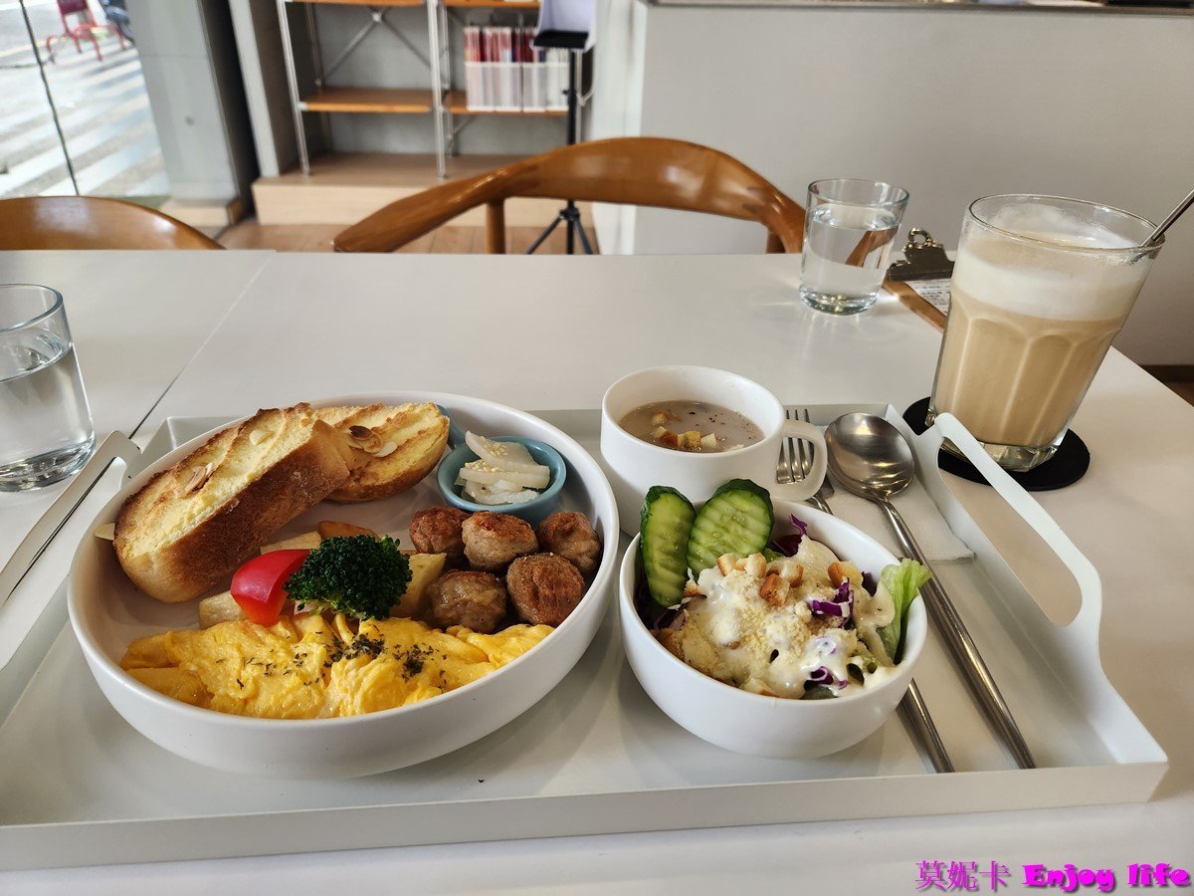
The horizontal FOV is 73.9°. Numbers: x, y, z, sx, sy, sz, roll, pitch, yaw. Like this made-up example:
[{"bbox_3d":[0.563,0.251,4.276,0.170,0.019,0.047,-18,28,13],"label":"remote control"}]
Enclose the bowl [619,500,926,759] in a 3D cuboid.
[{"bbox_3d":[0.059,0.068,0.289,0.102,0.050,0.102,1,33,-1],"label":"bowl"}]

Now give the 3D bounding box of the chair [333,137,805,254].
[{"bbox_3d":[-0.008,0.046,1.026,0.600,0.765,0.530,8,34,10],"label":"chair"}]

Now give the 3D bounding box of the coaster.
[{"bbox_3d":[0.231,-0.007,0.462,0.103,0.004,0.103,-1,33,-5],"label":"coaster"}]

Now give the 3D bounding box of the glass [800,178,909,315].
[{"bbox_3d":[0.192,-0.155,0.612,0.074,0.086,0.074,-1,33,-5],"label":"glass"}]

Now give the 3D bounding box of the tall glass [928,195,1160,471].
[{"bbox_3d":[0.229,-0.060,0.426,0.088,0.125,0.088,-1,33,-5],"label":"tall glass"}]

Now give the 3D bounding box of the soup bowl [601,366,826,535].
[{"bbox_3d":[0.054,0.007,0.373,0.104,0.059,0.080,2,33,-1],"label":"soup bowl"}]

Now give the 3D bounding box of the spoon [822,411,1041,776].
[{"bbox_3d":[0.150,0.042,0.357,0.041,0.022,0.228,2,33,0],"label":"spoon"}]

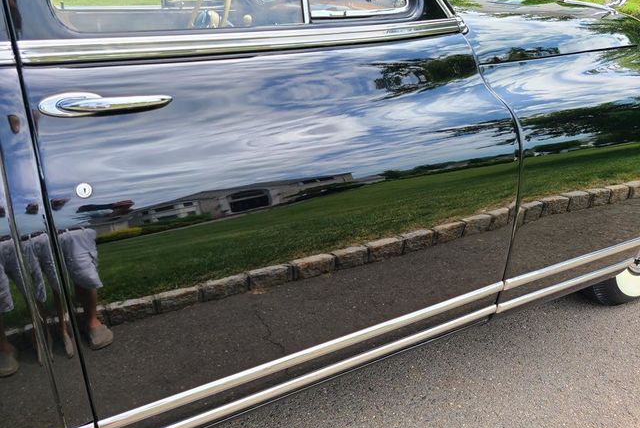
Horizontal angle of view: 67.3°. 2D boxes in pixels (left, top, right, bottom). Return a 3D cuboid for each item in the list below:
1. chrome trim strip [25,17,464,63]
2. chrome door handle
[{"bbox_3d":[-0.056,-0.334,0.903,0.885,0.038,0.030,-14,27,-27],"label":"chrome trim strip"},{"bbox_3d":[-0.321,-0.167,0.733,0.185,0.036,0.048,-13,27,-25],"label":"chrome door handle"}]

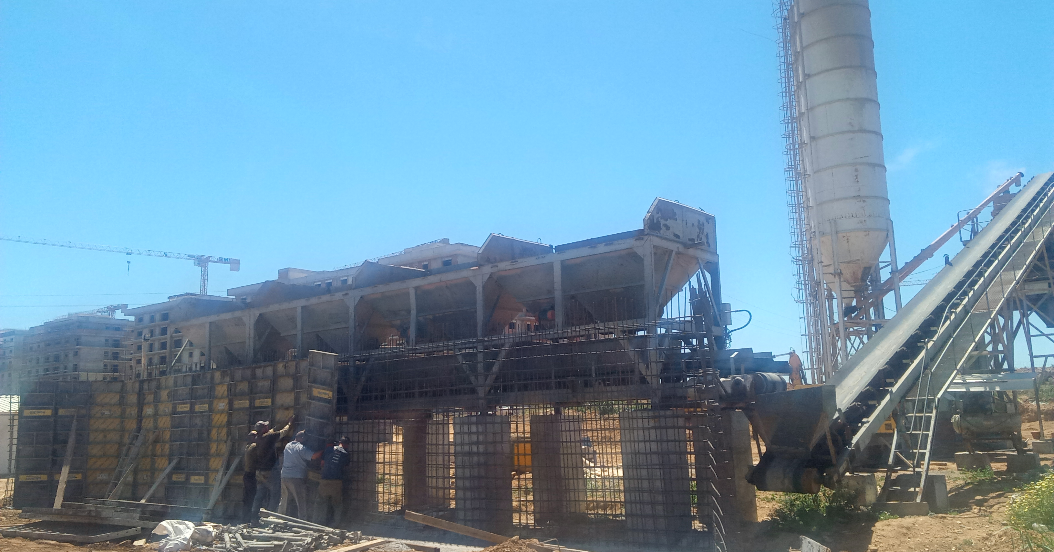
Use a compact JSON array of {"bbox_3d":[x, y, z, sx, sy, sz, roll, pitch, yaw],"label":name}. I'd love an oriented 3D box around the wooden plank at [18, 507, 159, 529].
[{"bbox_3d":[-7.795,4.265,15.153,3.984,0.220,0.260,-7,-11,31],"label":"wooden plank"}]

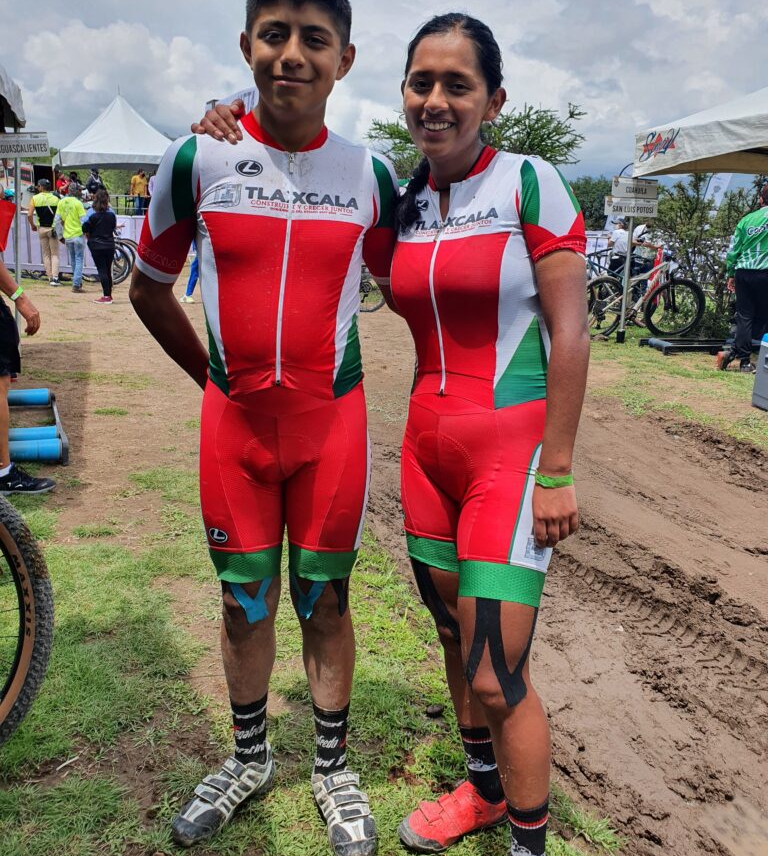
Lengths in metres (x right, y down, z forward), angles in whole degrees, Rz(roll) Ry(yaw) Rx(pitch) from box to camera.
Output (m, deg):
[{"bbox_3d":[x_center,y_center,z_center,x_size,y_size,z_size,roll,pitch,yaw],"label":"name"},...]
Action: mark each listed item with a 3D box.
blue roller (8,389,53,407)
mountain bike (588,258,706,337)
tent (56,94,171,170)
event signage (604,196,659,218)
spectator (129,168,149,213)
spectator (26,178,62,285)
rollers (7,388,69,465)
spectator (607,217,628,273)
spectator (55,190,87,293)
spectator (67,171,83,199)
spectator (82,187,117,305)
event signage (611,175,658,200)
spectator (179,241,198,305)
[{"bbox_3d":[-2.415,-0.193,5.060,0.400,0.112,0.112,-4,16,-23],"label":"blue roller"},{"bbox_3d":[3.256,-1.675,9.665,1.860,1.060,0.680,-2,16,-15],"label":"mountain bike"},{"bbox_3d":[-8.193,-8.024,24.119,4.000,4.410,4.000,-2,16,-16],"label":"tent"},{"bbox_3d":[2.830,-2.523,8.800,0.670,0.210,0.030,-1,15,-12],"label":"event signage"},{"bbox_3d":[-6.507,-6.011,20.467,0.520,1.700,0.350,-5,16,-24],"label":"spectator"},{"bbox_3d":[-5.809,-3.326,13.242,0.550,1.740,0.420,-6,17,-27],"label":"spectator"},{"bbox_3d":[-2.160,-0.013,4.495,0.500,0.120,1.350,-5,16,-24],"label":"rollers"},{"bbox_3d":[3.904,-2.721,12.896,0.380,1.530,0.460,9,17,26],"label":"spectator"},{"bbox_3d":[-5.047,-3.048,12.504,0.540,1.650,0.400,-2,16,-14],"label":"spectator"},{"bbox_3d":[-7.706,-5.535,19.213,0.470,1.660,0.320,-2,15,-14],"label":"spectator"},{"bbox_3d":[-4.035,-2.595,10.993,0.400,1.620,0.470,12,18,34],"label":"spectator"},{"bbox_3d":[2.876,-2.755,8.811,0.640,0.220,0.030,-4,16,-22],"label":"event signage"},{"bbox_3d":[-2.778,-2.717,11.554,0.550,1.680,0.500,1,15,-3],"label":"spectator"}]

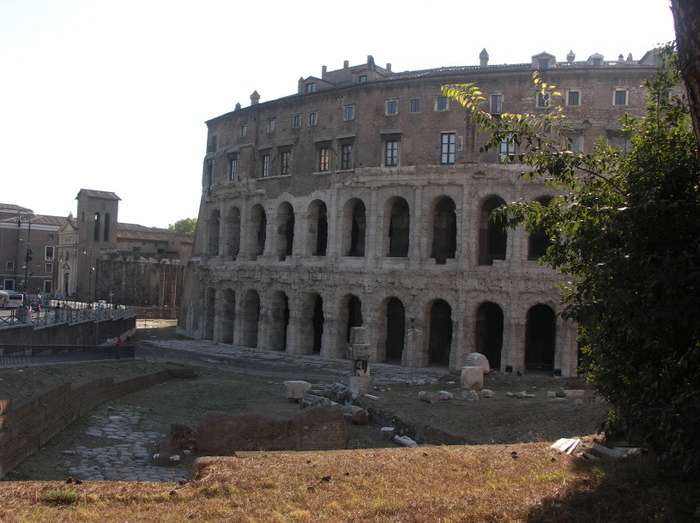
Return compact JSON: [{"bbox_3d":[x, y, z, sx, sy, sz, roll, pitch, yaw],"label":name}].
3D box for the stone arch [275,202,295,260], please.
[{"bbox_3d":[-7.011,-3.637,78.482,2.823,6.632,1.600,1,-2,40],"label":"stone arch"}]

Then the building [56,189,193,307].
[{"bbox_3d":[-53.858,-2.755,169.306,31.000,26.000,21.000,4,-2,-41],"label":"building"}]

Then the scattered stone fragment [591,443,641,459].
[{"bbox_3d":[3.319,2.337,8.307,0.640,0.130,0.280,2,-2,9],"label":"scattered stone fragment"}]

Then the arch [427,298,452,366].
[{"bbox_3d":[9.275,7.222,67.908,2.715,6.759,1.600,1,-2,22],"label":"arch"}]

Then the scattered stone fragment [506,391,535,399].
[{"bbox_3d":[13.173,10.305,51.731,2.000,0.450,0.900,2,-2,0],"label":"scattered stone fragment"}]

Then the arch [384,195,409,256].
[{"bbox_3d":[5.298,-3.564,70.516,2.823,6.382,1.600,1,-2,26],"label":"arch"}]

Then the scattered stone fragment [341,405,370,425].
[{"bbox_3d":[0.300,9.701,42.353,0.850,0.850,1.500,3,-2,-43],"label":"scattered stone fragment"}]

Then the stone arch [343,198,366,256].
[{"bbox_3d":[0.917,-3.538,70.611,2.750,6.150,1.500,1,-2,30],"label":"stone arch"}]

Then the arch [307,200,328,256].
[{"bbox_3d":[-3.087,-3.598,73.168,2.750,6.150,1.500,1,-2,35],"label":"arch"}]

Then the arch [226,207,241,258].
[{"bbox_3d":[-13.770,-3.676,82.563,1.500,6.150,2.750,4,-2,-42],"label":"arch"}]

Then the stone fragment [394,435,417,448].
[{"bbox_3d":[2.909,9.228,34.293,0.500,0.330,1.450,3,-2,-35],"label":"stone fragment"}]

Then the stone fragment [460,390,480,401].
[{"bbox_3d":[7.951,8.813,44.134,1.150,0.650,0.800,2,-3,11],"label":"stone fragment"}]

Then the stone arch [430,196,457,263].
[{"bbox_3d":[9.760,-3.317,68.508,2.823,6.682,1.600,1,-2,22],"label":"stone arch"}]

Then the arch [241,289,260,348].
[{"bbox_3d":[-11.295,6.887,81.206,2.920,6.721,1.600,0,-4,44],"label":"arch"}]

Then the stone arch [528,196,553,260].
[{"bbox_3d":[19.089,-3.145,65.647,2.942,6.397,1.600,2,-3,13],"label":"stone arch"}]

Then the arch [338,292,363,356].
[{"bbox_3d":[0.402,6.999,72.299,2.920,6.721,1.600,1,-3,31],"label":"arch"}]

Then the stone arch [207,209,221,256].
[{"bbox_3d":[-17.173,-3.812,89.050,1.600,6.382,2.823,3,-2,-37],"label":"stone arch"}]

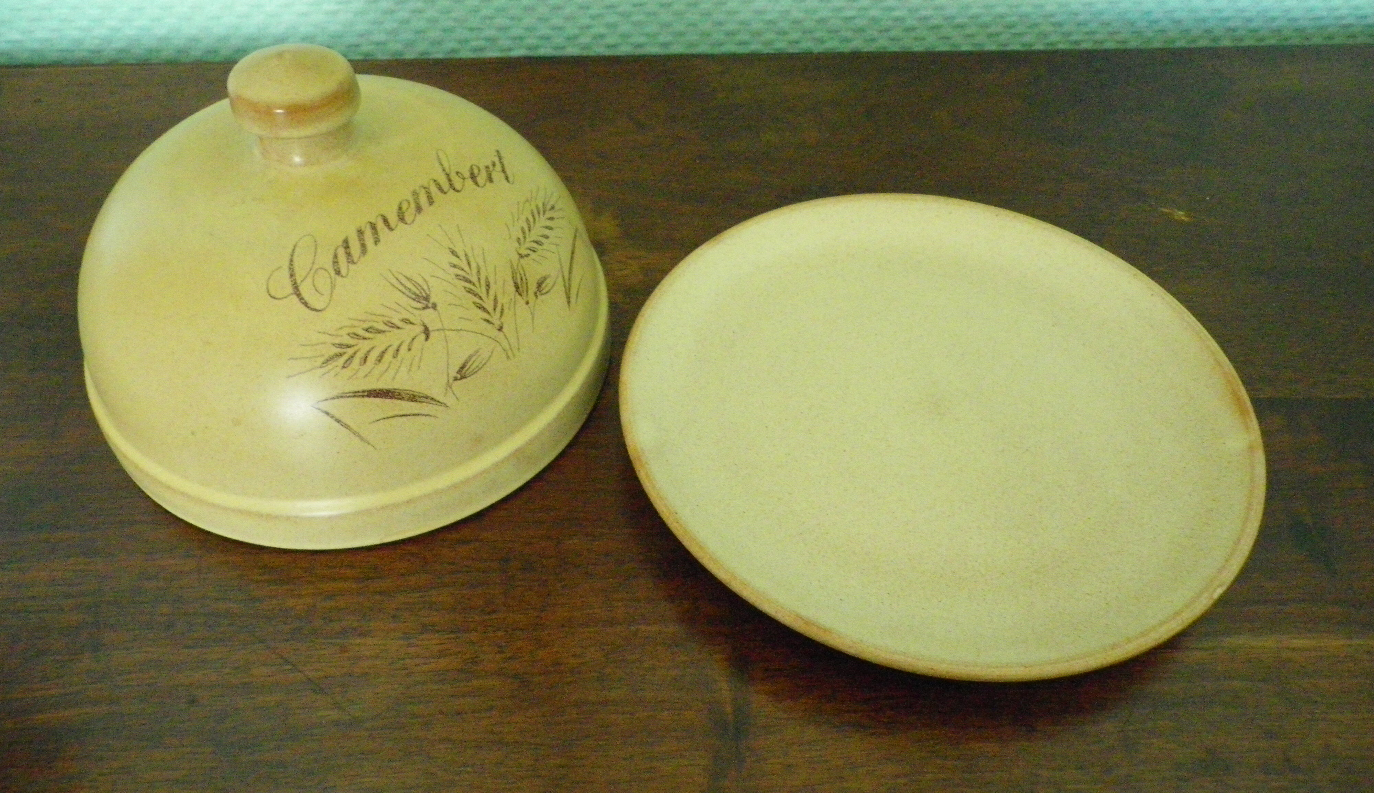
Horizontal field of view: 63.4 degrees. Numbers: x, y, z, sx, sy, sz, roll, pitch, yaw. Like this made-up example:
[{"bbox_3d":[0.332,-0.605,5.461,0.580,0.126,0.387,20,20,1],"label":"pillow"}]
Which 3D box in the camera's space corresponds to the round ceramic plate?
[{"bbox_3d":[0.077,0.005,0.350,0.195,0.024,0.195,1,48,-1],"label":"round ceramic plate"}]

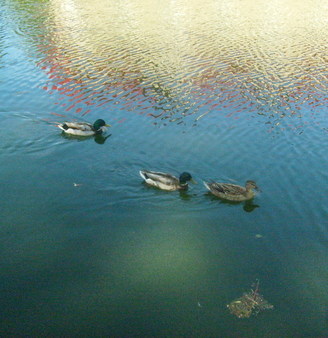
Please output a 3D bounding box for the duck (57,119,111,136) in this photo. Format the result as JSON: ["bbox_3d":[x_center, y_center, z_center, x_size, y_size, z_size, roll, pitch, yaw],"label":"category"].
[{"bbox_3d":[-0.761,-0.419,4.360,0.490,0.180,0.175,1,32,2],"label":"duck"}]

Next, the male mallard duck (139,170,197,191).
[{"bbox_3d":[0.035,0.069,3.578,0.470,0.180,0.175,12,34,19],"label":"male mallard duck"}]

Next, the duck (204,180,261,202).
[{"bbox_3d":[0.523,0.143,3.455,0.455,0.185,0.175,10,33,16],"label":"duck"}]

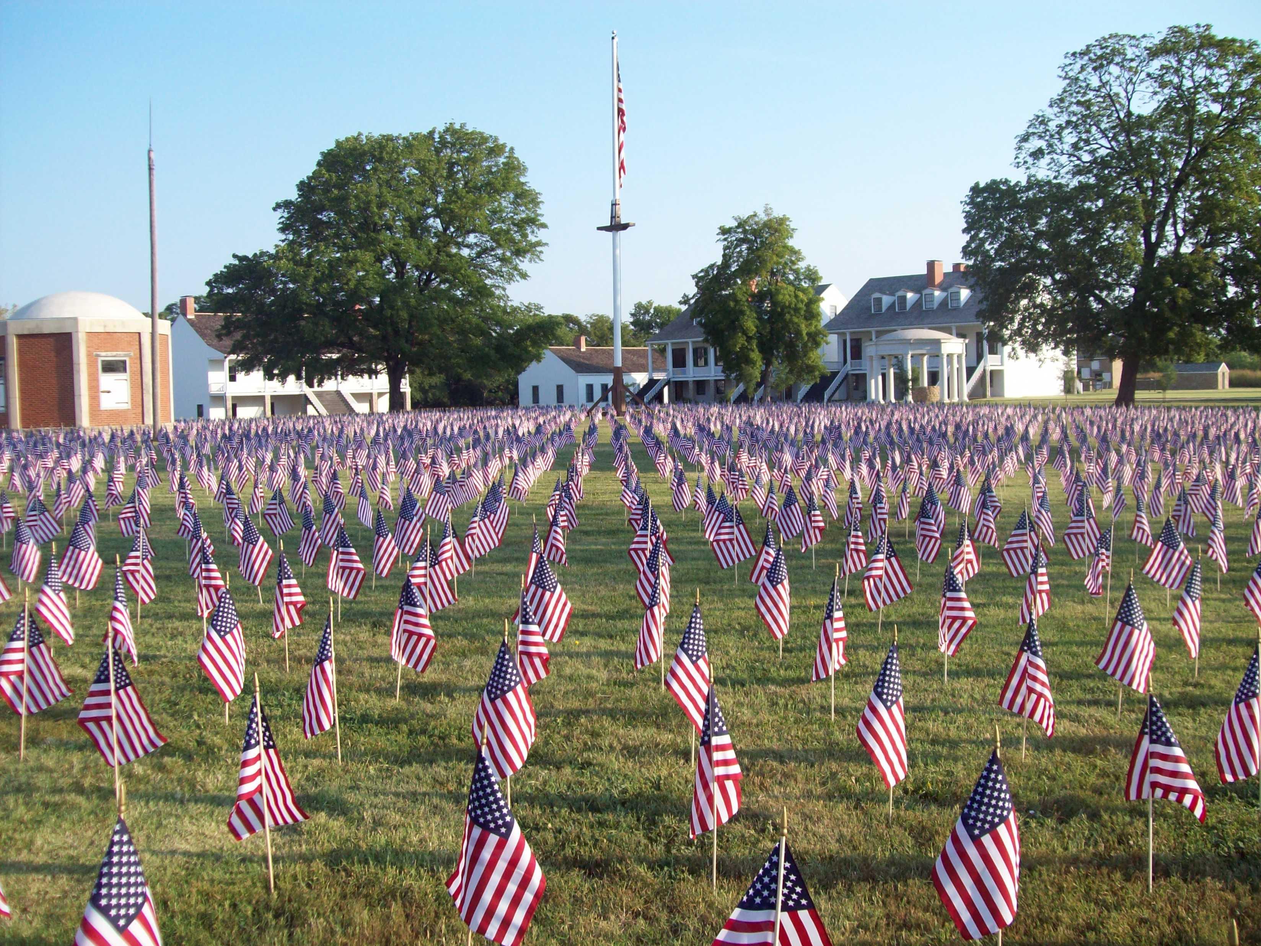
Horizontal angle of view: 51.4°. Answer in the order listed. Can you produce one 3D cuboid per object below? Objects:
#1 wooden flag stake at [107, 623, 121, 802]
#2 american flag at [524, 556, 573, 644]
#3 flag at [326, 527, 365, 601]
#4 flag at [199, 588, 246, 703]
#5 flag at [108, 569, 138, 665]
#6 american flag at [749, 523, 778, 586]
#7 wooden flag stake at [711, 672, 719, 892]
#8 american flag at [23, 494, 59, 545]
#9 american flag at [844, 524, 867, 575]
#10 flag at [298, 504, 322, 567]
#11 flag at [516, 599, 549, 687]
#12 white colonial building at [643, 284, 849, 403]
[{"bbox_3d":[-1.878,0.884,4.766,0.012,0.690,0.012,-4,4,-11],"label":"wooden flag stake"},{"bbox_3d":[-0.460,0.702,7.244,0.261,0.473,0.140,-1,4,-4],"label":"american flag"},{"bbox_3d":[-1.848,0.585,8.511,0.242,0.464,0.140,0,4,-6],"label":"flag"},{"bbox_3d":[-1.890,0.798,6.071,0.219,0.533,0.150,-2,4,-17],"label":"flag"},{"bbox_3d":[-2.699,0.764,6.970,0.157,0.508,0.140,-2,4,-21],"label":"flag"},{"bbox_3d":[0.886,0.541,8.735,0.185,0.412,0.140,0,4,3],"label":"american flag"},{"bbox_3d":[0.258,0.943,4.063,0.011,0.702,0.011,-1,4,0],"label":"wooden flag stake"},{"bbox_3d":[-5.440,0.436,12.100,0.320,0.460,0.150,-2,4,-15],"label":"american flag"},{"bbox_3d":[1.639,0.521,9.570,0.180,0.474,0.150,0,4,10],"label":"american flag"},{"bbox_3d":[-2.597,0.507,10.621,0.192,0.511,0.150,-2,4,-14],"label":"flag"},{"bbox_3d":[-0.457,0.776,6.080,0.151,0.434,0.140,-1,4,-4],"label":"flag"},{"bbox_3d":[11.038,-10.816,111.257,15.000,9.800,13.000,3,5,43],"label":"white colonial building"}]

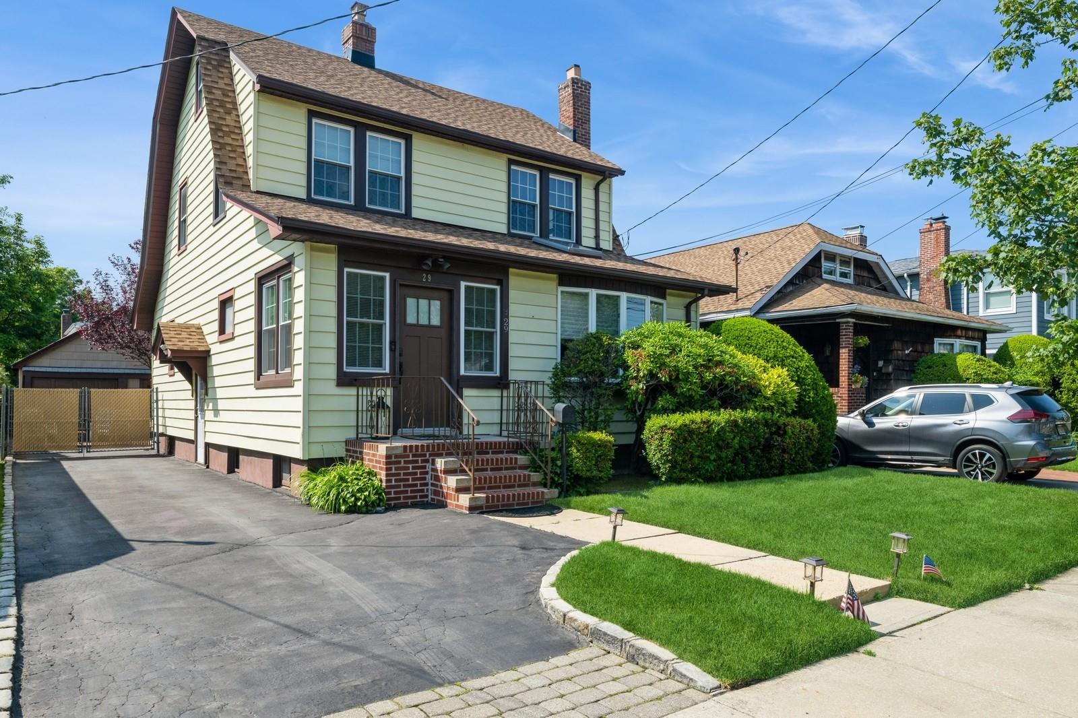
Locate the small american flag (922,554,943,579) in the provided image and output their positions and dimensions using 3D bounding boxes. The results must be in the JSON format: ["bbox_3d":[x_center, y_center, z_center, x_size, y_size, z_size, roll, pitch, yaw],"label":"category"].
[{"bbox_3d":[3.048,1.606,5.550,0.160,0.190,0.050,-1,-4,12],"label":"small american flag"}]

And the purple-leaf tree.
[{"bbox_3d":[-11.600,-0.807,22.200,5.300,6.900,5.300,3,-4,-37],"label":"purple-leaf tree"}]

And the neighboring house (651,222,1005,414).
[{"bbox_3d":[6.450,-0.530,23.400,8.200,6.800,13.000,3,-4,-37],"label":"neighboring house"}]

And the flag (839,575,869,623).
[{"bbox_3d":[2.085,1.586,4.750,0.200,0.300,0.080,-2,-4,27],"label":"flag"}]

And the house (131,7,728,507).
[{"bbox_3d":[-2.927,-2.603,15.554,8.500,9.600,12.100,3,-5,-37],"label":"house"}]

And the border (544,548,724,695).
[{"bbox_3d":[0.349,1.632,4.821,0.680,0.210,2.950,0,-4,-7],"label":"border"}]

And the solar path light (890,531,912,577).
[{"bbox_3d":[2.798,1.509,5.550,0.150,0.360,0.150,5,-2,-42],"label":"solar path light"}]

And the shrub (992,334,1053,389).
[{"bbox_3d":[13.700,0.781,20.200,1.900,3.000,1.900,3,-5,-37],"label":"shrub"}]

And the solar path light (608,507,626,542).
[{"bbox_3d":[0.724,1.558,6.750,0.140,0.340,0.140,8,-4,-36],"label":"solar path light"}]

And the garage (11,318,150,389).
[{"bbox_3d":[-17.000,0.700,28.700,6.600,4.700,6.200,3,-4,-37],"label":"garage"}]

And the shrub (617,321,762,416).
[{"bbox_3d":[2.431,0.645,11.347,2.300,2.400,1.900,3,-5,-37],"label":"shrub"}]

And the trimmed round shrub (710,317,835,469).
[{"bbox_3d":[4.124,0.640,13.178,2.500,2.750,2.500,0,-4,0],"label":"trimmed round shrub"}]

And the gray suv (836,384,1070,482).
[{"bbox_3d":[7.355,1.349,13.903,1.860,1.740,4.690,3,-3,-41],"label":"gray suv"}]

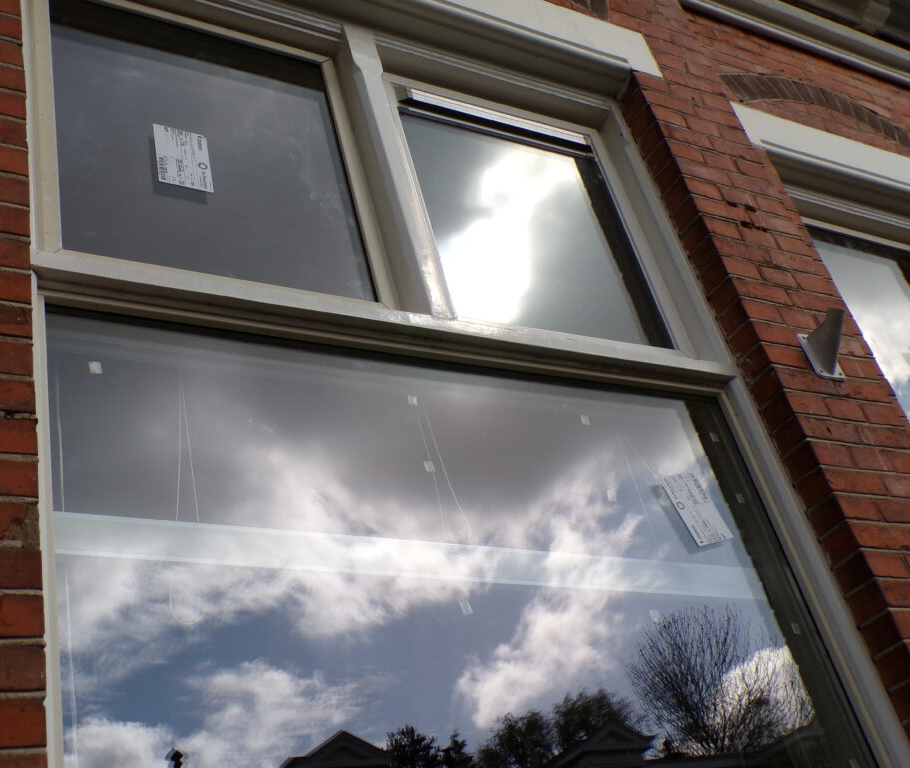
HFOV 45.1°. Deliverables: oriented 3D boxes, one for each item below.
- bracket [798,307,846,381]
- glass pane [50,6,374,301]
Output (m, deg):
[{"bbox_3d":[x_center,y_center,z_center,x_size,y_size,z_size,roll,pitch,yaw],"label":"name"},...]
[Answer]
[{"bbox_3d":[0.831,-0.100,2.399,0.095,0.145,0.108,7,-39,-32],"label":"bracket"},{"bbox_3d":[-0.471,-0.452,2.096,0.579,0.697,0.020,7,-39,-32],"label":"glass pane"}]

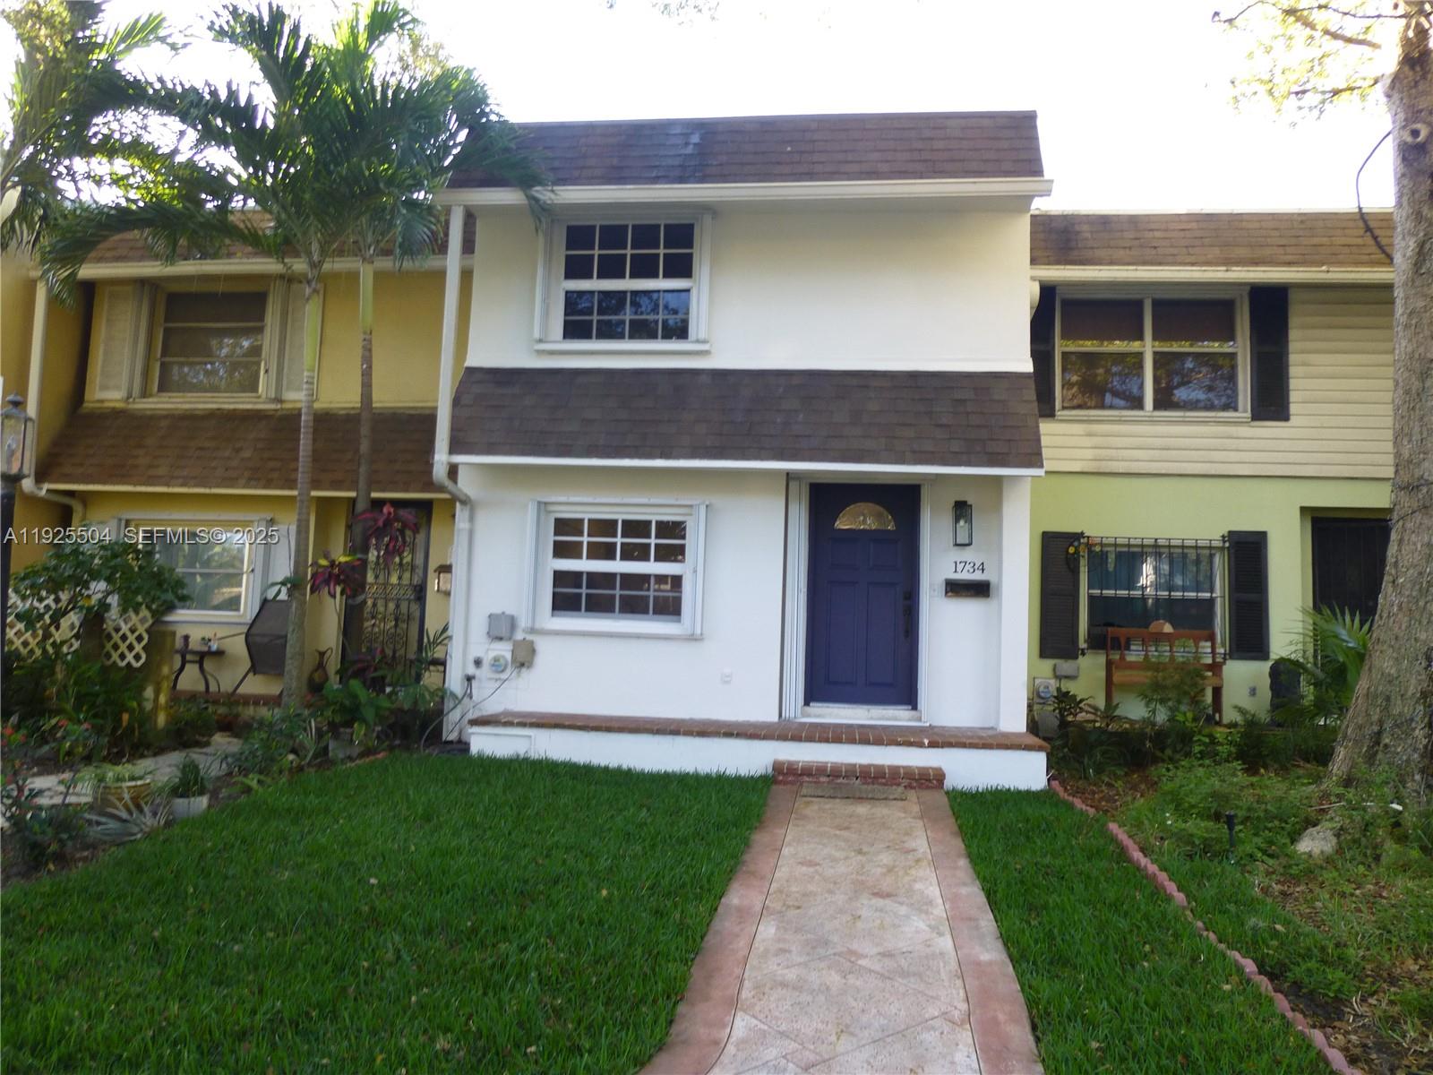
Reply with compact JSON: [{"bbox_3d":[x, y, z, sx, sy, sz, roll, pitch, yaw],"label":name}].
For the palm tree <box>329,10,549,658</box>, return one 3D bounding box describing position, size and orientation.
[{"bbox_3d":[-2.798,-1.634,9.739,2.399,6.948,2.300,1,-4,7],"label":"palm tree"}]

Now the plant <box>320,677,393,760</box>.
[{"bbox_3d":[-2.925,1.468,8.407,0.629,0.665,0.550,1,-4,7],"label":"plant"}]

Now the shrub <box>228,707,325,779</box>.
[{"bbox_3d":[-3.198,1.489,7.528,0.758,0.522,0.650,1,-4,7],"label":"shrub"}]

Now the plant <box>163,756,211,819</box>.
[{"bbox_3d":[-3.152,1.489,6.160,0.306,0.366,0.270,1,-4,7],"label":"plant"}]

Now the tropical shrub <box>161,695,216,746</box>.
[{"bbox_3d":[-4.367,1.529,8.570,0.485,0.430,0.450,1,-4,7],"label":"tropical shrub"}]

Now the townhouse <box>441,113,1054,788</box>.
[{"bbox_3d":[0.493,-0.805,12.372,5.420,5.980,7.500,1,-4,7],"label":"townhouse"}]

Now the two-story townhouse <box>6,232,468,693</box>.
[{"bbox_3d":[-4.837,-0.794,14.910,5.450,5.800,7.500,1,-4,7],"label":"two-story townhouse"}]

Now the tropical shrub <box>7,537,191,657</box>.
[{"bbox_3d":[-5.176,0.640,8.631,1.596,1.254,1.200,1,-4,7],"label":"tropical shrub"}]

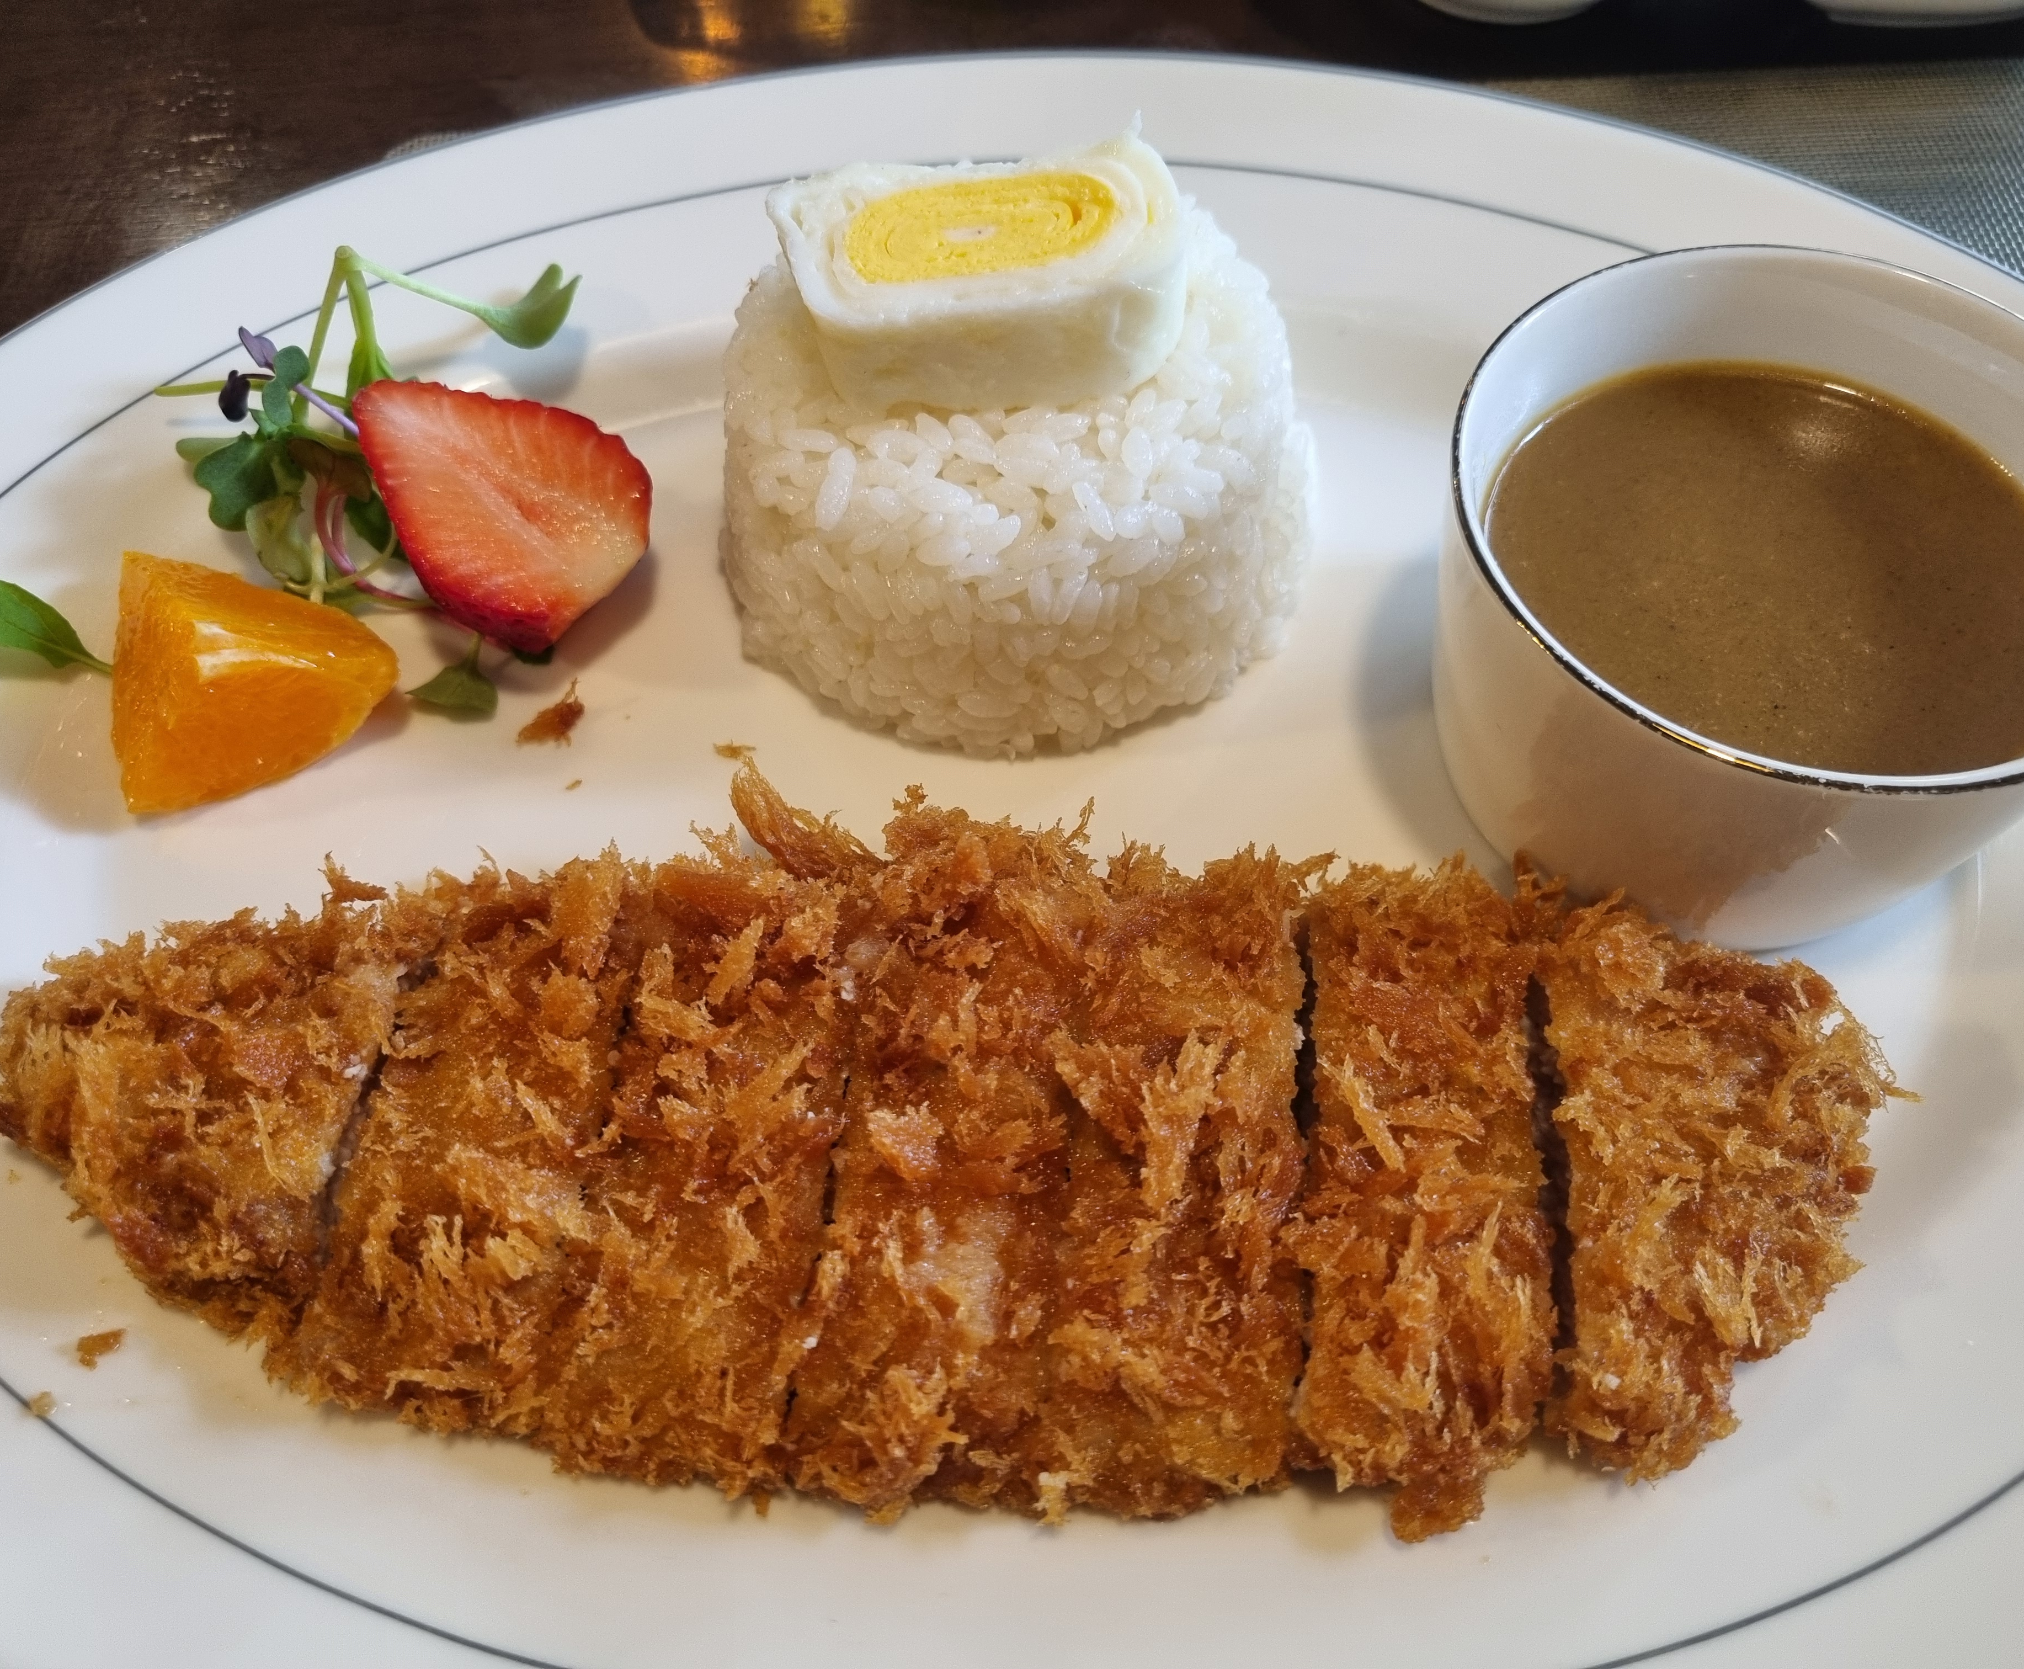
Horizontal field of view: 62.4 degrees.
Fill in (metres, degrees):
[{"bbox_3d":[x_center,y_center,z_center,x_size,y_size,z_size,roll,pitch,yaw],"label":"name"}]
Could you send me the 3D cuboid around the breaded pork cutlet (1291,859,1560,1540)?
[{"bbox_3d":[0.046,0.037,0.186,0.028,0.016,0.076,5,60,6],"label":"breaded pork cutlet"}]

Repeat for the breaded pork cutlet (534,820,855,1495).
[{"bbox_3d":[-0.034,0.034,0.191,0.030,0.017,0.077,1,59,3],"label":"breaded pork cutlet"}]

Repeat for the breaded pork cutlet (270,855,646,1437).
[{"bbox_3d":[-0.062,0.033,0.194,0.033,0.016,0.069,3,60,5],"label":"breaded pork cutlet"}]

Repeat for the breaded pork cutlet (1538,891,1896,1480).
[{"bbox_3d":[0.077,0.039,0.185,0.036,0.015,0.063,6,60,6],"label":"breaded pork cutlet"}]

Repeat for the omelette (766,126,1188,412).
[{"bbox_3d":[-0.004,-0.070,0.213,0.050,0.018,0.030,-8,59,-2],"label":"omelette"}]

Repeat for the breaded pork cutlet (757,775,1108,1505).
[{"bbox_3d":[-0.007,0.032,0.190,0.030,0.018,0.084,3,59,4],"label":"breaded pork cutlet"}]

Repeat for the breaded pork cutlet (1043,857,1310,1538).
[{"bbox_3d":[0.020,0.036,0.188,0.025,0.017,0.078,4,60,5],"label":"breaded pork cutlet"}]

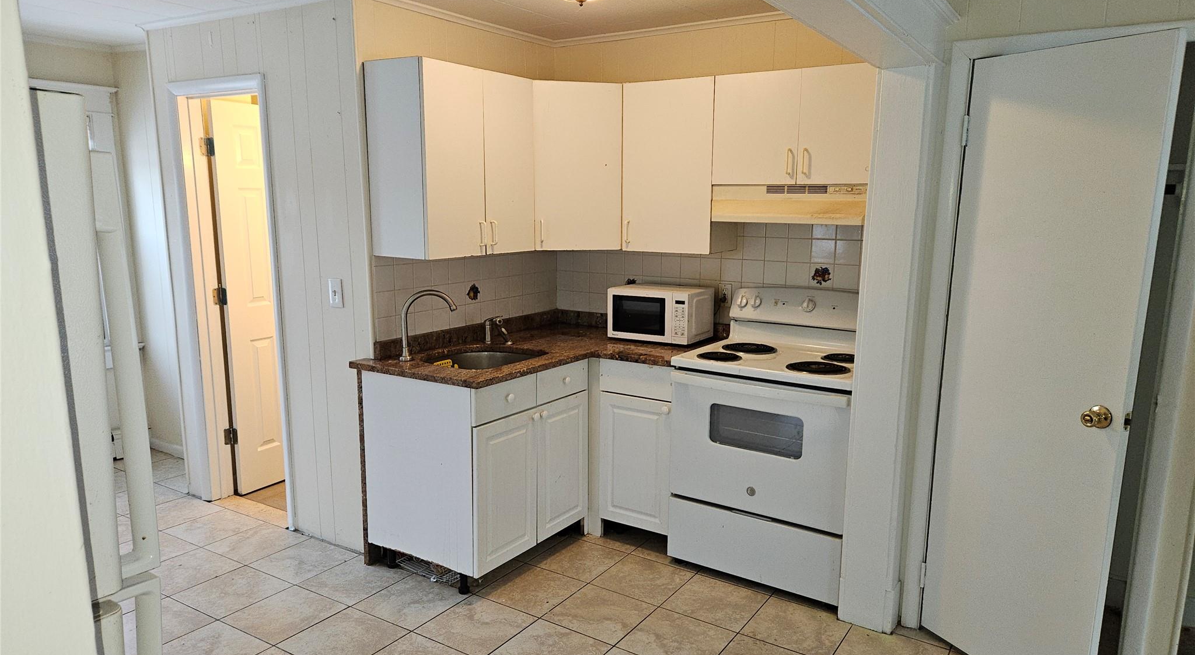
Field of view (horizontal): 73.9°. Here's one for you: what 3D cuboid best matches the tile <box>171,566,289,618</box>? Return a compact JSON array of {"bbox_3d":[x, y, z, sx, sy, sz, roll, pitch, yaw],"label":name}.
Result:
[{"bbox_3d":[-1.493,1.082,3.256,0.334,0.010,0.334,6,11,32],"label":"tile"}]

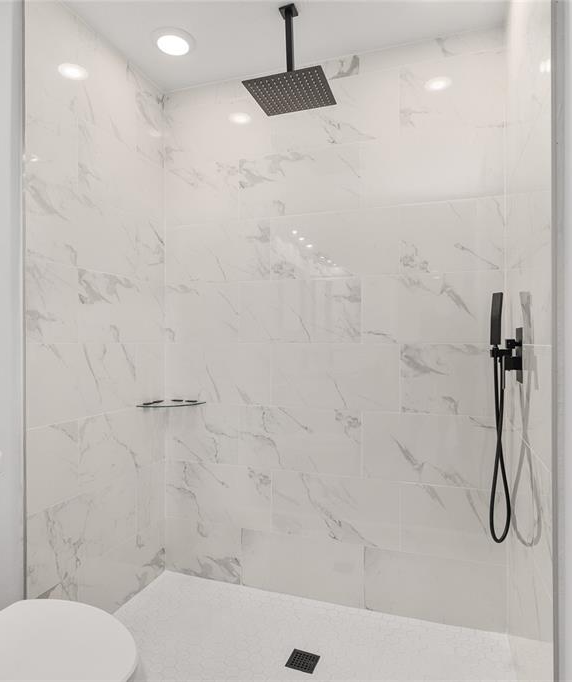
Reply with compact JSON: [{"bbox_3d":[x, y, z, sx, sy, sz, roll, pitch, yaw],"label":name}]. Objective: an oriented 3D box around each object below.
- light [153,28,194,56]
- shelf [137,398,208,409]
[{"bbox_3d":[-0.493,-1.292,1.861,0.178,0.022,0.178,0,0,0],"label":"light"},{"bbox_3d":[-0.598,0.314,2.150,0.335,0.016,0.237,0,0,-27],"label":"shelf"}]

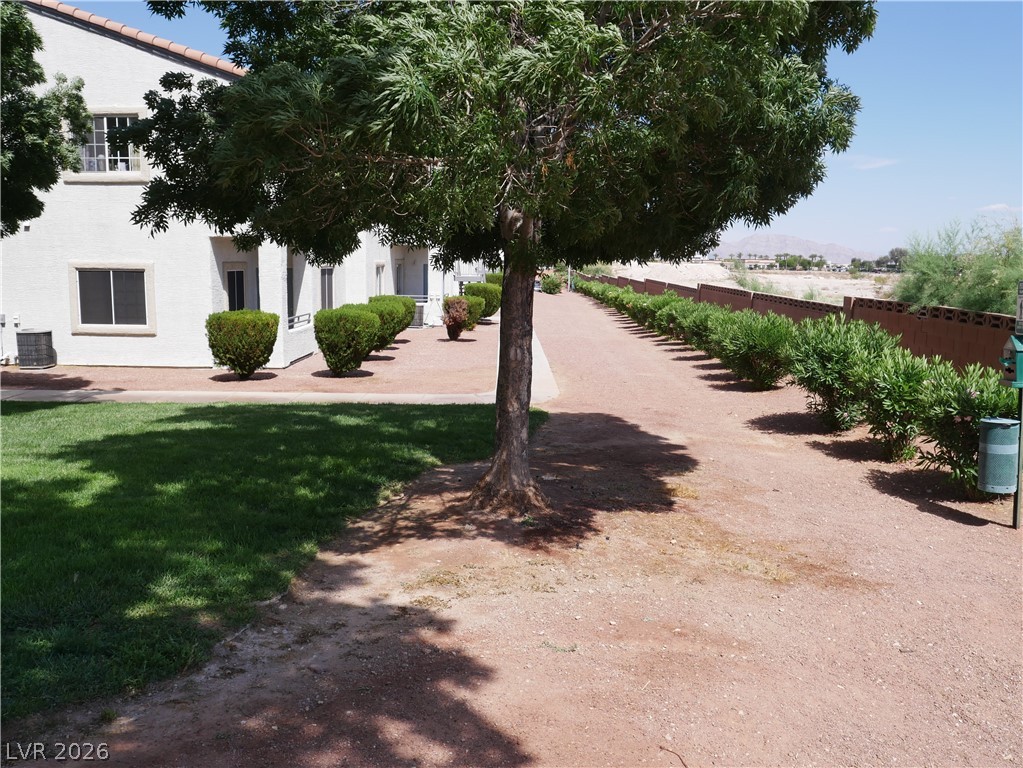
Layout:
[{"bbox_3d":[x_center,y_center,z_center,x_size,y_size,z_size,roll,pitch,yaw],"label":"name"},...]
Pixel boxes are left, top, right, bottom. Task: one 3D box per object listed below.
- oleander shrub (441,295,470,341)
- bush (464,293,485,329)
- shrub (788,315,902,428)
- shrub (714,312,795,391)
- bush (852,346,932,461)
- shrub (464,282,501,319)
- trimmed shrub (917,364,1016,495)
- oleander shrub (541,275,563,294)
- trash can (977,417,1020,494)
[{"bbox_3d":[-1.508,-1.787,22.615,0.739,1.201,0.776,0,8,1],"label":"oleander shrub"},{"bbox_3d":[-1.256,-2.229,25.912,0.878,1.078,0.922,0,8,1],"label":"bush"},{"bbox_3d":[3.968,-0.112,9.827,1.275,1.353,1.275,0,8,1],"label":"shrub"},{"bbox_3d":[3.836,-0.492,12.822,1.211,1.198,1.272,0,8,1],"label":"shrub"},{"bbox_3d":[3.892,0.213,8.375,0.802,1.149,0.883,0,8,1],"label":"bush"},{"bbox_3d":[-0.988,-2.856,29.116,1.411,1.349,1.482,0,8,1],"label":"shrub"},{"bbox_3d":[3.983,0.410,7.101,0.837,1.145,0.879,0,8,1],"label":"trimmed shrub"},{"bbox_3d":[2.374,-5.850,49.046,1.334,1.148,1.334,0,8,1],"label":"oleander shrub"},{"bbox_3d":[3.698,0.539,6.280,0.285,0.545,0.285,0,8,1],"label":"trash can"}]

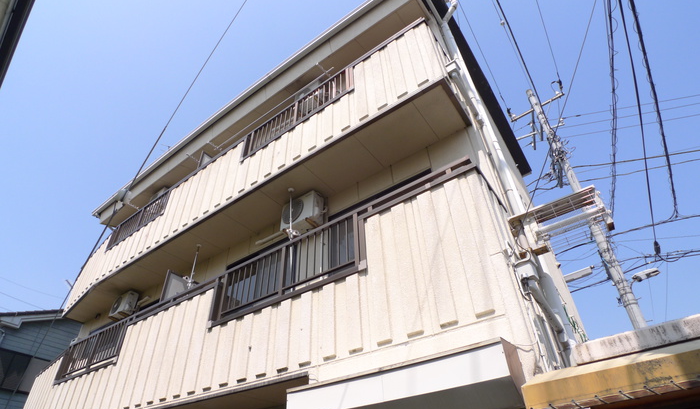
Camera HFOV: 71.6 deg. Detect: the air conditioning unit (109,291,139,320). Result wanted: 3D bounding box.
[{"bbox_3d":[-4.331,1.926,9.300,0.580,0.470,0.270,-27,-48,25],"label":"air conditioning unit"}]

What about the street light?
[{"bbox_3d":[5.428,1.302,8.900,0.520,0.160,0.180,-27,-48,25],"label":"street light"}]

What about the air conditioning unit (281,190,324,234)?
[{"bbox_3d":[-0.690,0.155,7.000,0.640,0.510,0.270,-26,-48,24],"label":"air conditioning unit"}]

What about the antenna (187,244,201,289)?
[{"bbox_3d":[-2.384,0.944,7.427,0.140,0.802,0.140,-27,-48,25],"label":"antenna"}]

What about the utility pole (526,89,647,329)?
[{"bbox_3d":[4.950,0.709,9.550,0.280,10.212,0.280,-27,-48,25],"label":"utility pole"}]

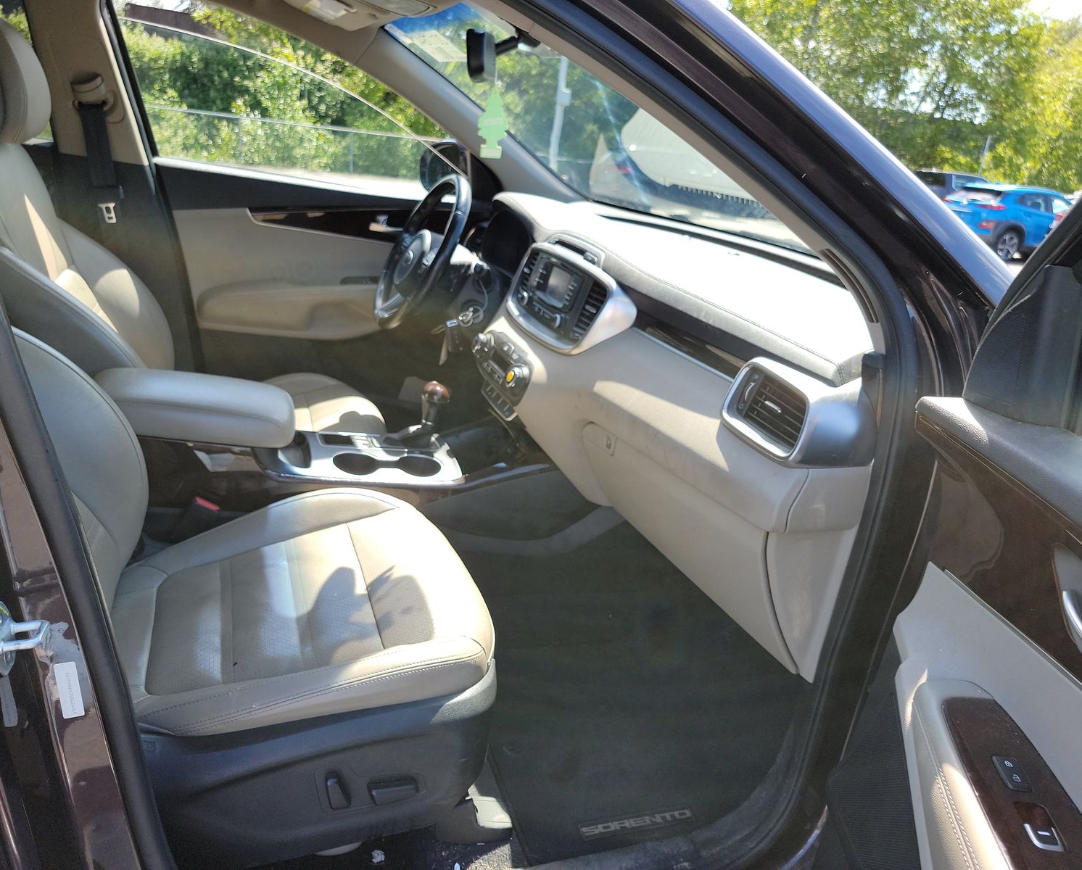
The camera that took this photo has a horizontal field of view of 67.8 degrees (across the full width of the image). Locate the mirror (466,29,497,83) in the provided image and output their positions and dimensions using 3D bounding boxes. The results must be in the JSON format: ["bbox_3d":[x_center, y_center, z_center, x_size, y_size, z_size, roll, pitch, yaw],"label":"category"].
[{"bbox_3d":[-0.097,-0.620,1.327,0.045,0.070,0.245,4,20,-5],"label":"mirror"}]

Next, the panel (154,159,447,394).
[{"bbox_3d":[-0.502,-0.350,2.084,0.850,0.610,0.140,-2,21,-19],"label":"panel"}]

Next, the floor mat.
[{"bbox_3d":[0.218,0.491,1.418,0.640,0.120,0.490,-2,21,-19],"label":"floor mat"}]

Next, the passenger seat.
[{"bbox_3d":[-0.495,0.032,1.021,0.945,1.070,0.540,-2,21,-19],"label":"passenger seat"}]

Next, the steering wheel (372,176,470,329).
[{"bbox_3d":[-0.244,-0.395,1.739,0.110,0.375,0.375,26,10,-27],"label":"steering wheel"}]

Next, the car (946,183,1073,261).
[{"bbox_3d":[10.826,-4.555,17.274,4.165,1.550,1.800,1,21,-10],"label":"car"}]

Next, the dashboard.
[{"bbox_3d":[0.146,-0.138,1.611,0.500,0.570,1.460,-2,21,-19],"label":"dashboard"}]

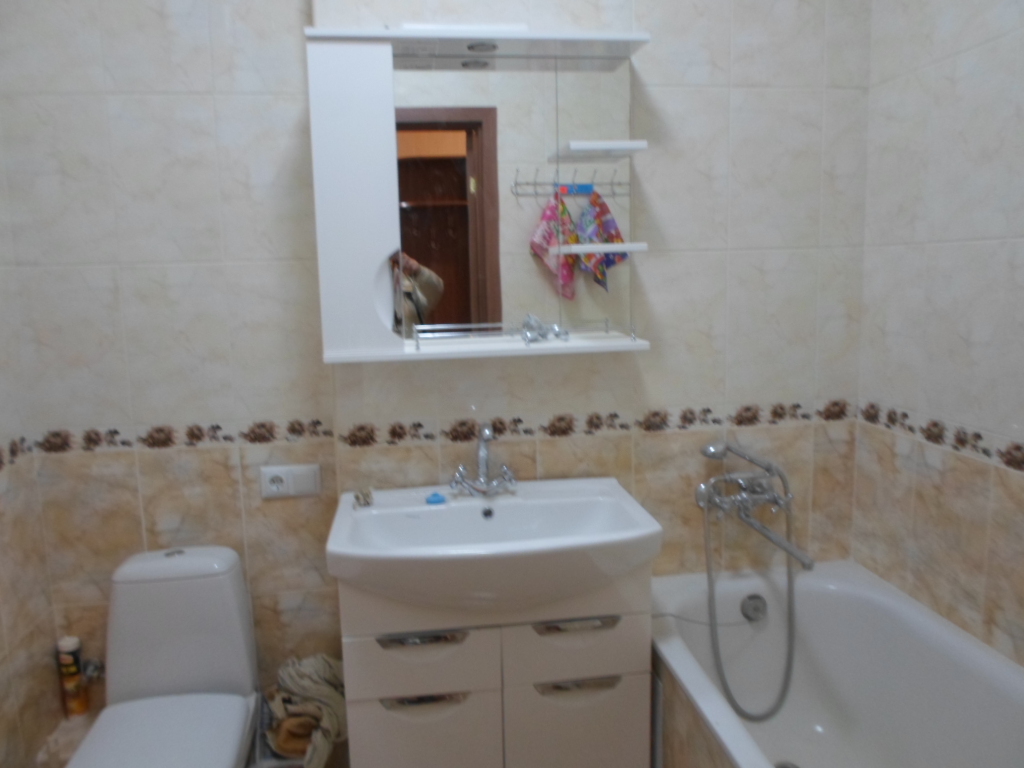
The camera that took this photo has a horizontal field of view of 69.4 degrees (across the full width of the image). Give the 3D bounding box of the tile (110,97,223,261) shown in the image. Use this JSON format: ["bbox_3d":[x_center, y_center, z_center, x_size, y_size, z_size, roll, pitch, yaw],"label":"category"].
[{"bbox_3d":[-0.844,-0.498,1.801,0.249,0.399,0.010,-2,8,-7],"label":"tile"}]

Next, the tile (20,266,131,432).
[{"bbox_3d":[-1.064,-0.090,1.809,0.231,0.402,0.010,-2,8,-8],"label":"tile"}]

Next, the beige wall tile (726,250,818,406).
[{"bbox_3d":[0.679,-0.148,1.933,0.250,0.402,0.010,-2,8,-8],"label":"beige wall tile"}]

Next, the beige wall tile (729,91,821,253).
[{"bbox_3d":[0.669,-0.543,1.880,0.250,0.396,0.010,-2,8,-8],"label":"beige wall tile"}]

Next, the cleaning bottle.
[{"bbox_3d":[-1.094,0.732,1.852,0.053,0.195,0.053,-6,9,-32],"label":"cleaning bottle"}]

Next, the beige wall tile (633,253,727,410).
[{"bbox_3d":[0.431,-0.138,1.900,0.250,0.402,0.010,-2,8,-8],"label":"beige wall tile"}]

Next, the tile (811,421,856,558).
[{"bbox_3d":[0.883,0.303,2.044,0.120,0.398,0.010,-2,8,-7],"label":"tile"}]

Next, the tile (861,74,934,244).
[{"bbox_3d":[0.941,-0.544,1.808,0.010,0.401,0.246,-2,8,-7],"label":"tile"}]

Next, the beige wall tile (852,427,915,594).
[{"bbox_3d":[0.958,0.313,1.903,0.010,0.395,0.247,-2,8,-8],"label":"beige wall tile"}]

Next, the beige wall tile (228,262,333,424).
[{"bbox_3d":[-0.587,-0.111,1.887,0.248,0.399,0.010,-2,8,-7],"label":"beige wall tile"}]

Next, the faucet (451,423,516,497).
[{"bbox_3d":[-0.064,0.177,1.709,0.155,0.195,0.150,-2,8,-8],"label":"faucet"}]

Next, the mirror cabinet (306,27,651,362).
[{"bbox_3d":[-0.065,-0.433,1.739,0.757,0.723,0.158,-2,8,-7],"label":"mirror cabinet"}]

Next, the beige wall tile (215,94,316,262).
[{"bbox_3d":[-0.589,-0.505,1.820,0.247,0.396,0.010,-2,8,-8],"label":"beige wall tile"}]

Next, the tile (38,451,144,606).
[{"bbox_3d":[-1.053,0.367,1.870,0.231,0.400,0.010,-2,8,-8],"label":"tile"}]

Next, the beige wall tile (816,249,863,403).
[{"bbox_3d":[0.873,-0.161,1.978,0.120,0.399,0.010,-2,8,-7],"label":"beige wall tile"}]

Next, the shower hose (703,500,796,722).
[{"bbox_3d":[0.610,0.584,1.881,0.235,0.590,0.080,-2,8,-8],"label":"shower hose"}]

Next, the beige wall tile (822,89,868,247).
[{"bbox_3d":[0.864,-0.558,1.923,0.120,0.399,0.010,-2,8,-7],"label":"beige wall tile"}]

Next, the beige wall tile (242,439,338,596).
[{"bbox_3d":[-0.571,0.347,1.934,0.243,0.400,0.010,-2,8,-8],"label":"beige wall tile"}]

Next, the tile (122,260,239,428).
[{"bbox_3d":[-0.835,-0.101,1.857,0.249,0.399,0.010,-2,8,-7],"label":"tile"}]

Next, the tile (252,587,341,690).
[{"bbox_3d":[-0.568,0.745,2.008,0.248,0.398,0.010,-2,8,-7],"label":"tile"}]

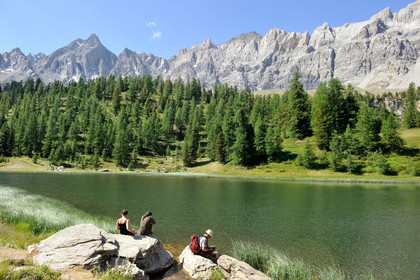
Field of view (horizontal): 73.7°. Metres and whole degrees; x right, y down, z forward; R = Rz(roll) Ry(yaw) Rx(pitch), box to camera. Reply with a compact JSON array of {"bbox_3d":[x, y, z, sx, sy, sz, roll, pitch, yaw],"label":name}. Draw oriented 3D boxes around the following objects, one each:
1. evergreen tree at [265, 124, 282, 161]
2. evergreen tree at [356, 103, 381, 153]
[{"bbox_3d":[12.473,0.491,55.000,3.536,7.857,3.536,0,-3,0],"label":"evergreen tree"},{"bbox_3d":[31.134,-2.455,55.000,4.714,9.821,4.714,0,-3,0],"label":"evergreen tree"}]

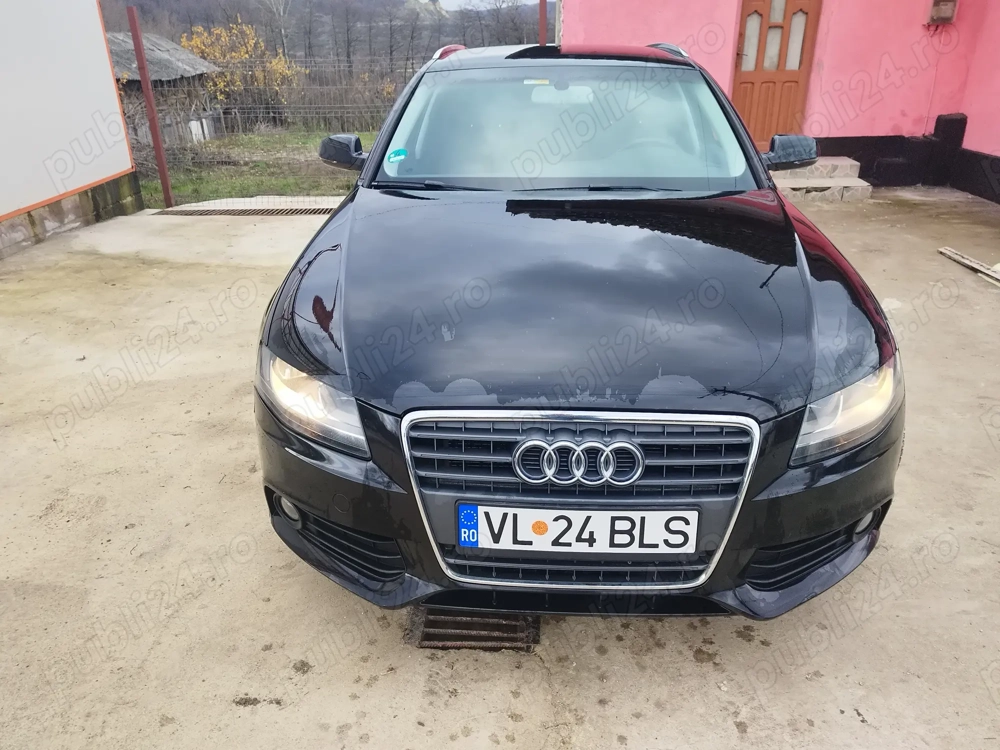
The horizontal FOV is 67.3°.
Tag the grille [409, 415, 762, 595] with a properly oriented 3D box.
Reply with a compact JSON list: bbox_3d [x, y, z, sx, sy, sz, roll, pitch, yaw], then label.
[{"bbox_3d":[0.173,0.273,1.674,0.785,0.440,0.120,1,17,3],"label":"grille"}]

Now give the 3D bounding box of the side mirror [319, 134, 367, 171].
[{"bbox_3d":[-0.639,-0.913,3.075,0.225,0.135,0.140,1,25,3],"label":"side mirror"}]

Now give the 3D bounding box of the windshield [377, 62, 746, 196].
[{"bbox_3d":[0.249,-0.951,2.899,1.460,0.180,0.870,1,55,3],"label":"windshield"}]

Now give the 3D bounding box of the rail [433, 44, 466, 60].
[{"bbox_3d":[-0.248,-1.805,4.164,0.060,0.100,1.850,1,25,3],"label":"rail"}]

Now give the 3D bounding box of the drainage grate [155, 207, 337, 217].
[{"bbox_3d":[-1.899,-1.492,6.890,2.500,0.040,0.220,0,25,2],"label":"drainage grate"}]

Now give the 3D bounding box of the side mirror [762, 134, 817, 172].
[{"bbox_3d":[1.149,-0.889,2.986,0.225,0.135,0.140,1,25,3],"label":"side mirror"}]

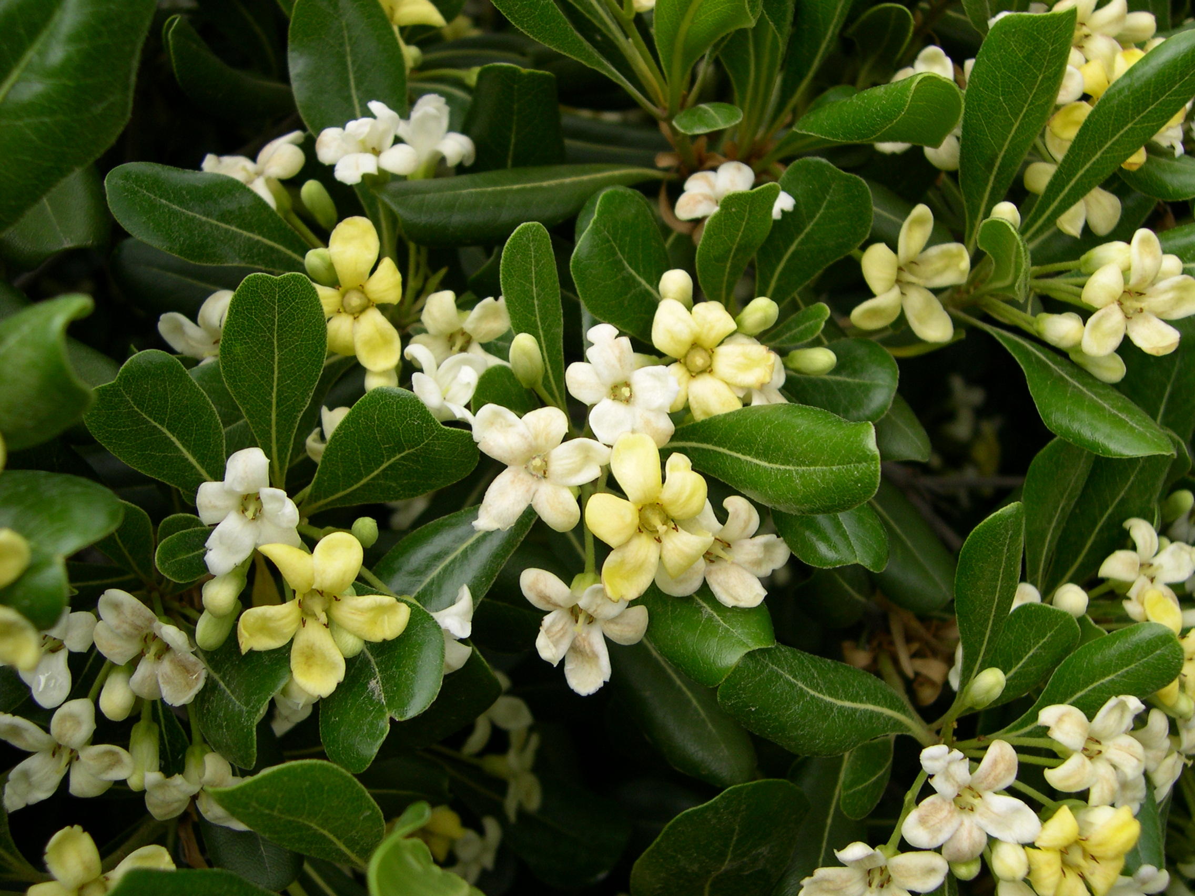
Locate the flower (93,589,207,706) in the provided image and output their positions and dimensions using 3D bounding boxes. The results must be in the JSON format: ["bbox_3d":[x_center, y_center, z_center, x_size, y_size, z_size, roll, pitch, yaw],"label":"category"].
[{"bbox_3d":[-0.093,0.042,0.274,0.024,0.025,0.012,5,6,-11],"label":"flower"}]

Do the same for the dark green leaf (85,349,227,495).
[{"bbox_3d":[-0.091,-0.001,0.285,0.043,0.007,0.025,39,73,22],"label":"dark green leaf"}]

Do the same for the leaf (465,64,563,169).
[{"bbox_3d":[-0.025,-0.085,0.370,0.029,0.045,0.010,5,13,0],"label":"leaf"}]

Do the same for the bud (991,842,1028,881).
[{"bbox_3d":[0.098,0.098,0.312,0.009,0.009,0.011,0,27,-3],"label":"bud"}]

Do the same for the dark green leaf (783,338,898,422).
[{"bbox_3d":[0.049,-0.016,0.303,0.043,0.006,0.021,5,63,-1],"label":"dark green leaf"}]

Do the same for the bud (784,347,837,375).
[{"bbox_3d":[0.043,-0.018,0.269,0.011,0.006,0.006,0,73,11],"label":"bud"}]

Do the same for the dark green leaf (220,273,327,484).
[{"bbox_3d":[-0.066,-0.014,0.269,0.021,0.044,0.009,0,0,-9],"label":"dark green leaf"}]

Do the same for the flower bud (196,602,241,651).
[{"bbox_3d":[-0.074,0.035,0.255,0.007,0.007,0.011,39,78,0],"label":"flower bud"}]

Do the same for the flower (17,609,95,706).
[{"bbox_3d":[-0.119,0.045,0.285,0.021,0.021,0.013,0,18,-3],"label":"flower"}]

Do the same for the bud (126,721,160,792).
[{"bbox_3d":[-0.097,0.066,0.280,0.007,0.016,0.007,8,-6,-8],"label":"bud"}]

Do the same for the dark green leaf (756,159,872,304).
[{"bbox_3d":[0.052,-0.052,0.337,0.028,0.046,0.008,32,4,-3],"label":"dark green leaf"}]

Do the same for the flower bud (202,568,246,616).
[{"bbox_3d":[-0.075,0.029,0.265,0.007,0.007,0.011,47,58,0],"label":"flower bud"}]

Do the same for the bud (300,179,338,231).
[{"bbox_3d":[-0.060,-0.052,0.281,0.006,0.012,0.006,-27,12,-5],"label":"bud"}]

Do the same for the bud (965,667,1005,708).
[{"bbox_3d":[0.085,0.053,0.287,0.007,0.011,0.007,46,27,0],"label":"bud"}]

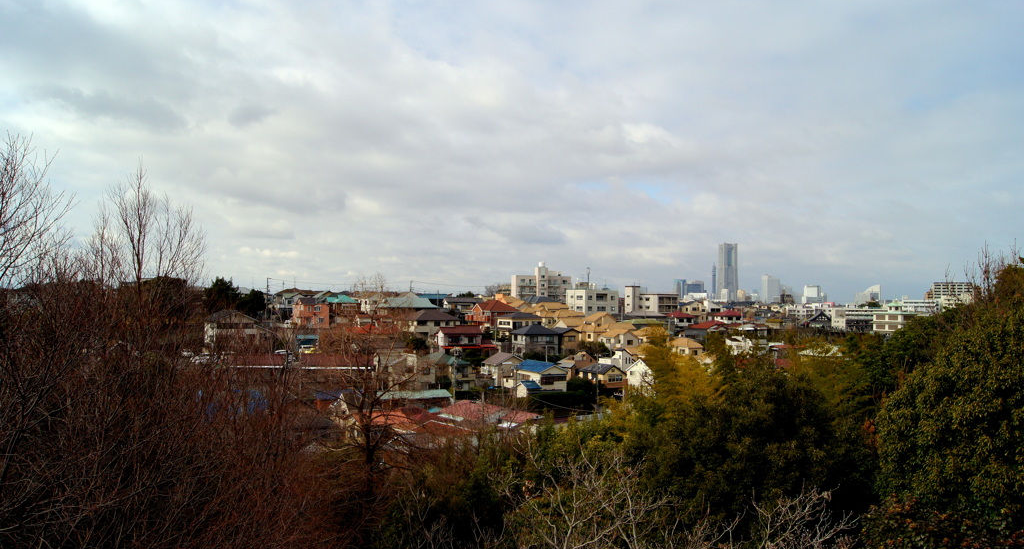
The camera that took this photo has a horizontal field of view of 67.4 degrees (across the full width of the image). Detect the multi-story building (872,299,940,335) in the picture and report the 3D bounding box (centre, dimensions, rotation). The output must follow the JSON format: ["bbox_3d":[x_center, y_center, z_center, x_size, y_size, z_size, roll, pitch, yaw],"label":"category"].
[{"bbox_3d":[153.049,17.018,299.736,22.000,14.500,13.000,1,-2,-31],"label":"multi-story building"}]

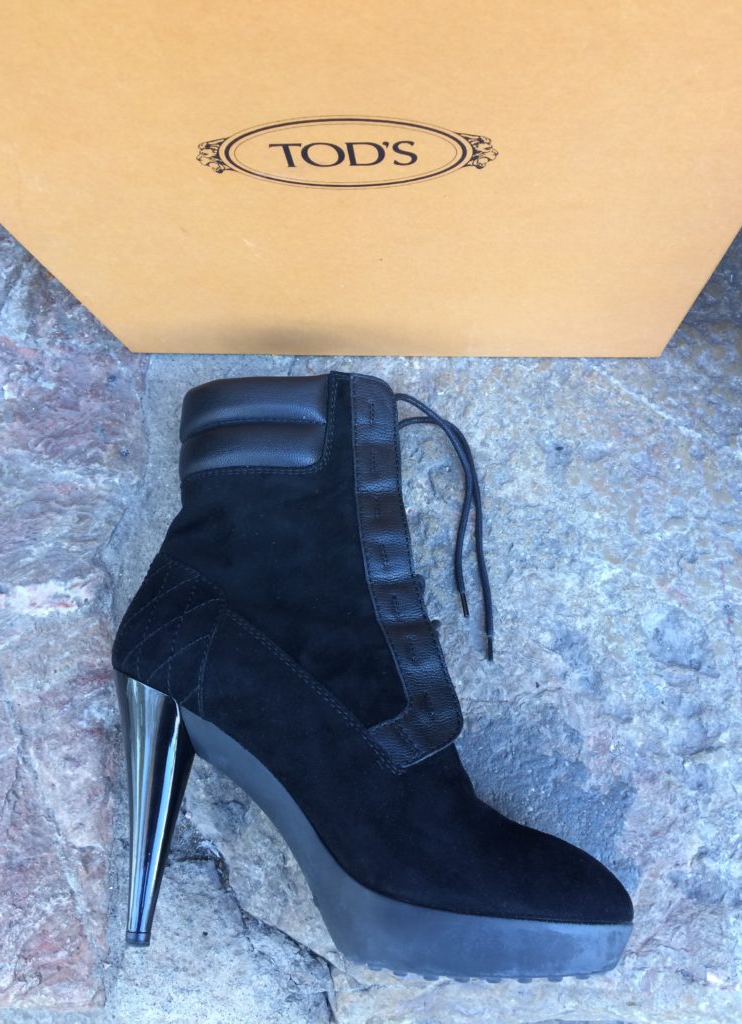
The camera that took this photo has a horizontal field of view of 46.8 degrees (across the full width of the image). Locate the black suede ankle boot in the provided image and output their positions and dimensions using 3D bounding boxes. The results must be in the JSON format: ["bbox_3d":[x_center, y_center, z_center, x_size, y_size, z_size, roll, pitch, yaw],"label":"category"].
[{"bbox_3d":[-0.003,0.066,0.382,0.233,0.090,0.249,1,80,6],"label":"black suede ankle boot"}]

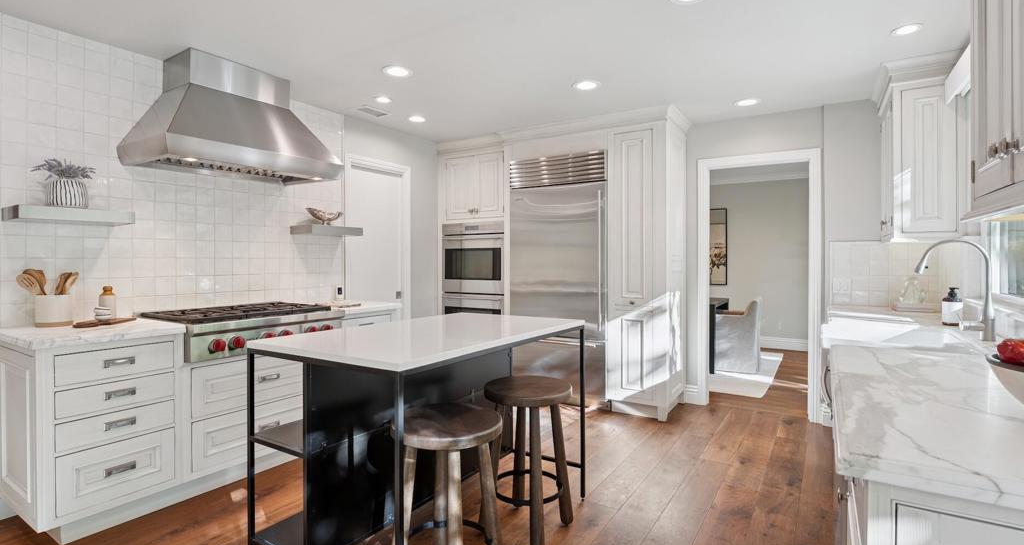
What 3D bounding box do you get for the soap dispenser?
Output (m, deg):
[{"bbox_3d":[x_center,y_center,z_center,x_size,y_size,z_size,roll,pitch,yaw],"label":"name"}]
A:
[{"bbox_3d":[2.061,0.159,2.131,0.074,0.175,0.074,0,1,30],"label":"soap dispenser"}]

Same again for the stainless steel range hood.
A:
[{"bbox_3d":[-1.646,-0.920,2.771,0.605,0.655,1.010,0,1,34],"label":"stainless steel range hood"}]

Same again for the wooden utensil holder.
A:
[{"bbox_3d":[-2.199,0.186,2.182,0.124,0.142,0.124,0,1,34],"label":"wooden utensil holder"}]

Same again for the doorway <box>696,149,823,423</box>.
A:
[{"bbox_3d":[1.995,0.095,3.725,0.868,2.085,0.140,0,1,34],"label":"doorway"}]

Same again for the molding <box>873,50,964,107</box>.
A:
[{"bbox_3d":[2.531,-1.176,2.851,0.402,0.116,0.715,0,1,34],"label":"molding"}]

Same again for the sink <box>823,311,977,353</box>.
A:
[{"bbox_3d":[1.629,0.384,1.993,0.465,0.235,0.980,0,1,34],"label":"sink"}]

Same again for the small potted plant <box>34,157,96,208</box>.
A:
[{"bbox_3d":[-2.208,-0.444,2.250,0.210,0.247,0.230,0,1,34],"label":"small potted plant"}]

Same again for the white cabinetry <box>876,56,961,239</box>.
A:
[{"bbox_3d":[2.525,-0.722,2.855,0.370,1.067,0.660,0,1,34],"label":"white cabinetry"}]

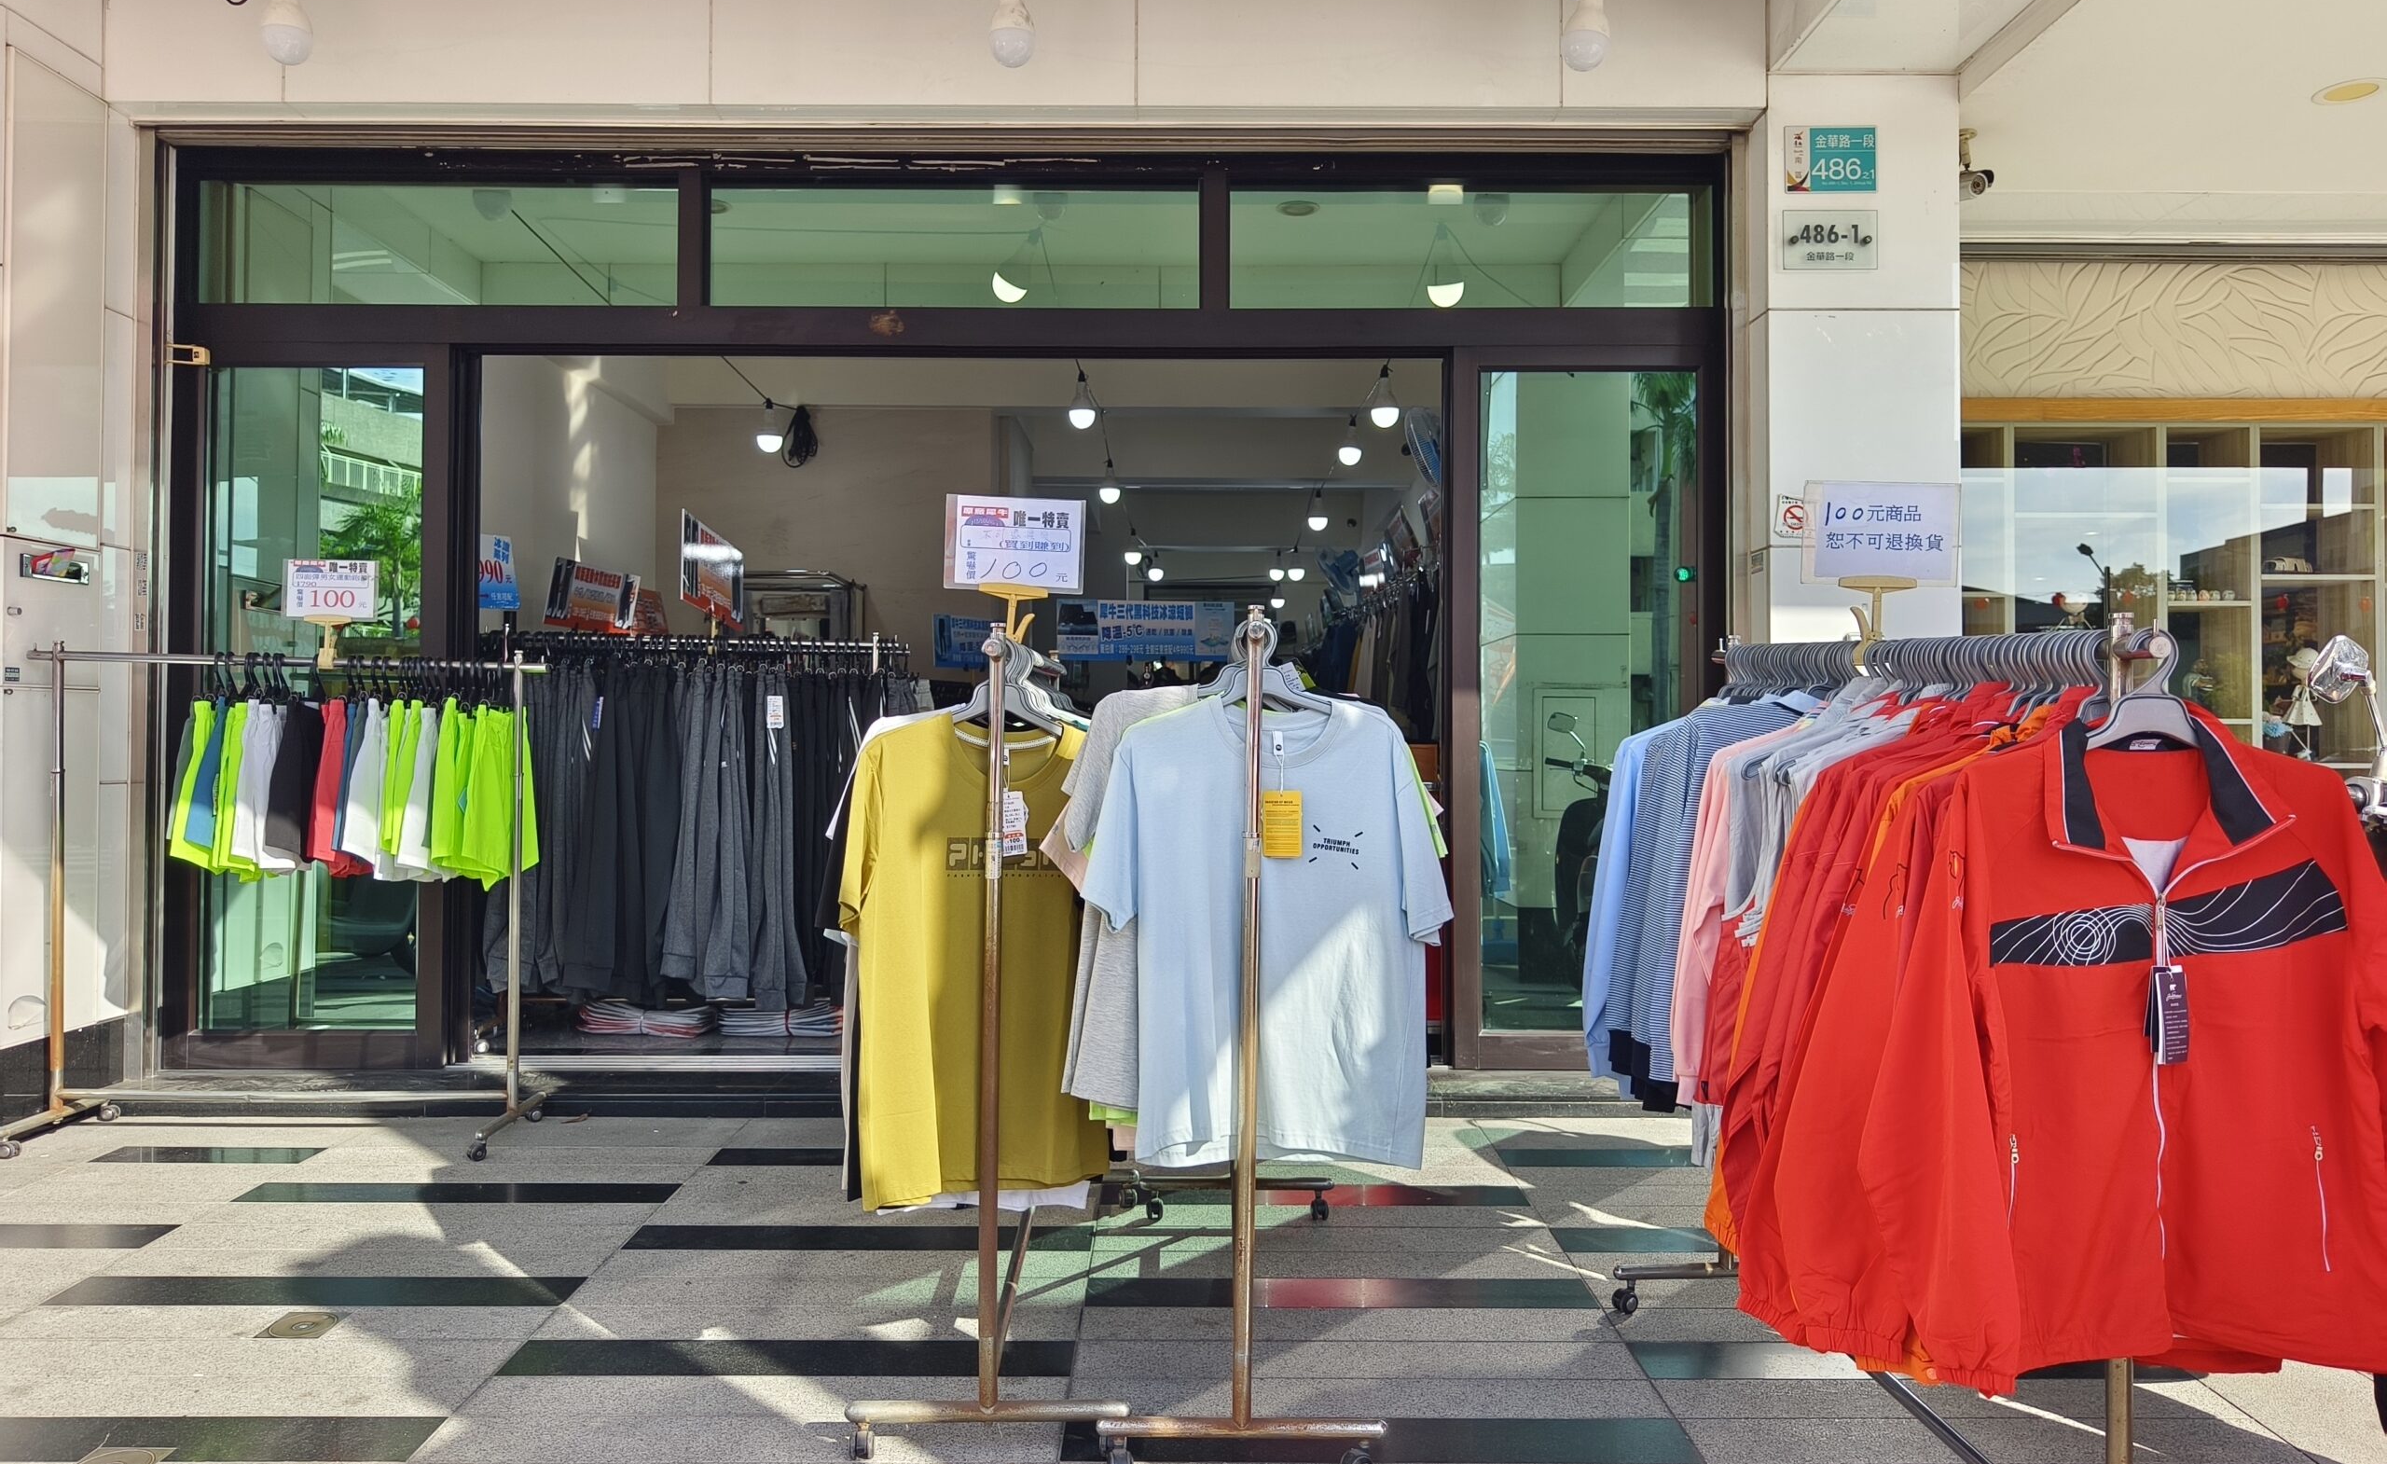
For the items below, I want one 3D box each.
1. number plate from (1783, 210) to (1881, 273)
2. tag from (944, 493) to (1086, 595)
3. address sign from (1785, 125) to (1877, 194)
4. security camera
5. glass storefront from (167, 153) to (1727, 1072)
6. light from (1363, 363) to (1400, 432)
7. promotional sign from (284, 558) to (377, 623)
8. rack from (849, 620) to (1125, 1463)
[{"bbox_3d":[1.772,-1.367,4.410,0.263,0.166,0.020,0,-1,0],"label":"number plate"},{"bbox_3d":[-0.303,-0.319,2.700,0.237,0.160,0.012,2,-1,0],"label":"tag"},{"bbox_3d":[1.776,-1.593,4.420,0.259,0.181,0.012,0,-1,0],"label":"address sign"},{"bbox_3d":[2.274,-1.662,4.650,0.090,0.210,0.190,0,-1,-18],"label":"security camera"},{"bbox_3d":[-0.728,-0.354,4.710,4.580,2.700,0.140,0,-1,0],"label":"glass storefront"},{"bbox_3d":[0.790,-1.397,6.600,0.115,0.270,0.115,0,-1,0],"label":"light"},{"bbox_3d":[-2.175,-0.355,4.000,0.240,0.157,0.012,0,-1,-2],"label":"promotional sign"},{"bbox_3d":[-0.326,0.449,2.935,0.426,1.253,1.217,0,1,-2],"label":"rack"}]

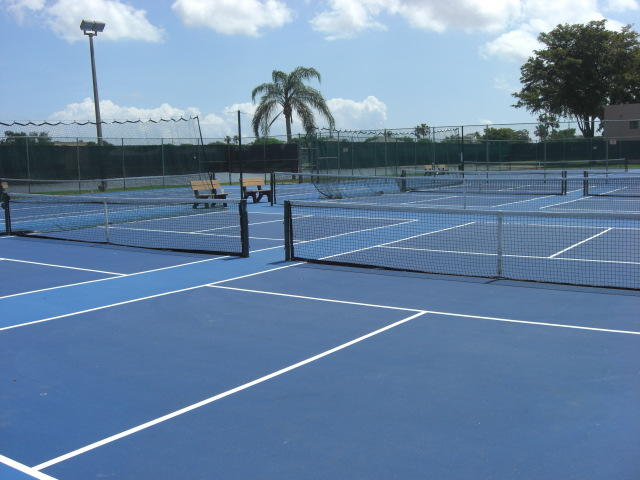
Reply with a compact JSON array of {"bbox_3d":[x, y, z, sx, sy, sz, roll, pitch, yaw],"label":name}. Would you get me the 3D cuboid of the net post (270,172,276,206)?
[{"bbox_3d":[-1.535,-1.643,22.990,0.110,1.090,0.110,4,8,35],"label":"net post"}]

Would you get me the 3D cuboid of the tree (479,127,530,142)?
[{"bbox_3d":[23.927,-12.255,91.117,6.300,5.200,7.000,4,8,35],"label":"tree"}]

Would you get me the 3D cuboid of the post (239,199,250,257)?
[{"bbox_3d":[-1.204,-0.173,11.234,0.110,0.920,0.110,4,8,35],"label":"post"}]

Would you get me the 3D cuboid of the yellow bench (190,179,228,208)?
[{"bbox_3d":[-3.609,-1.498,22.901,0.570,0.860,1.280,4,8,35],"label":"yellow bench"}]

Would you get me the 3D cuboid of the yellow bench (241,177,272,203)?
[{"bbox_3d":[-2.279,-1.786,25.075,0.570,0.860,1.280,4,8,35],"label":"yellow bench"}]

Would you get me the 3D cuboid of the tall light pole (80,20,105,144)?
[{"bbox_3d":[-11.659,-7.026,36.867,0.650,9.100,1.250,5,9,43],"label":"tall light pole"}]

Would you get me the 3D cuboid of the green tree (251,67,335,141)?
[{"bbox_3d":[-1.948,-8.289,49.777,5.800,8.000,5.900,-1,7,0],"label":"green tree"}]

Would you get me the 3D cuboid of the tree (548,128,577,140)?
[{"bbox_3d":[29.132,-11.268,84.406,3.700,4.500,3.700,4,8,35],"label":"tree"}]

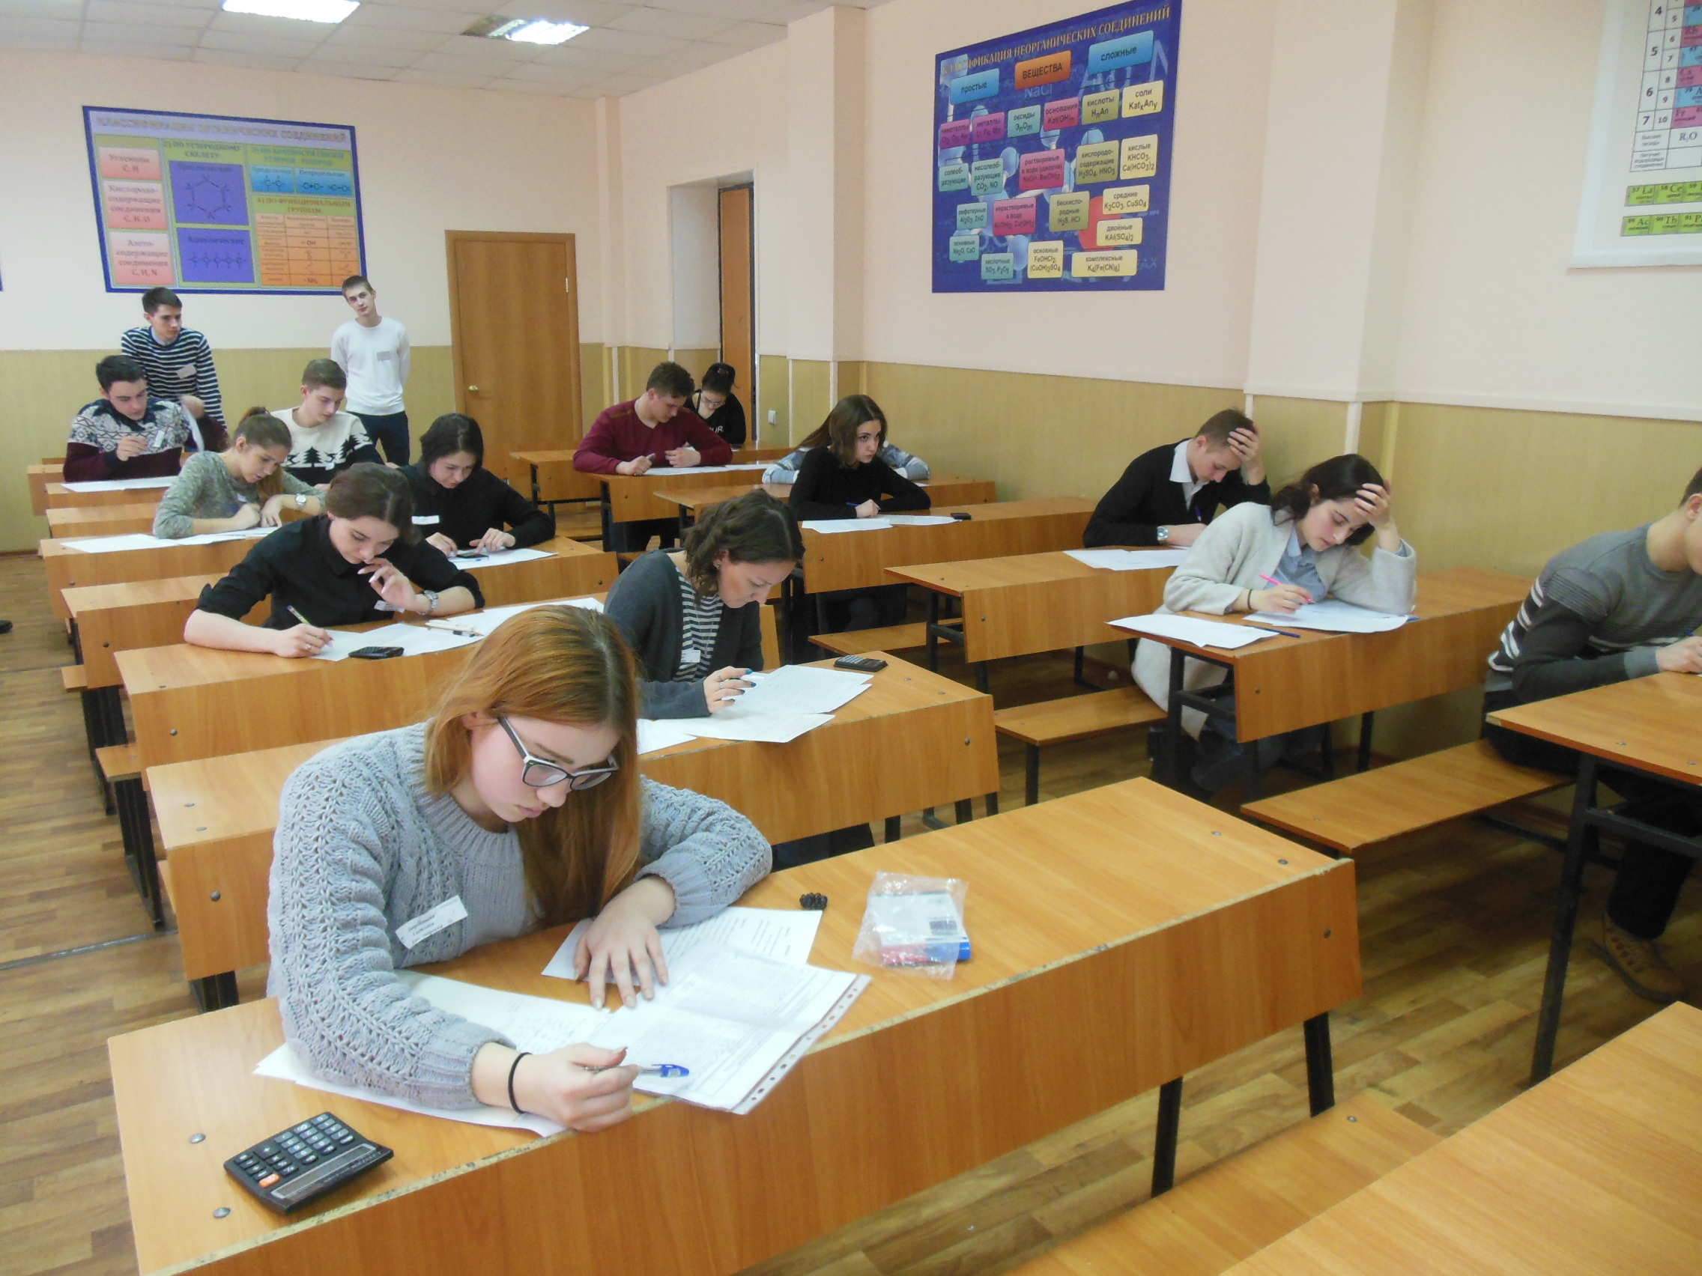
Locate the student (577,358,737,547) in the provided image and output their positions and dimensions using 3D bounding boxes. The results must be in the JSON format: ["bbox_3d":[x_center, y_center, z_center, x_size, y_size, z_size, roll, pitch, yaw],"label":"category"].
[{"bbox_3d":[-1.070,-0.801,6.507,0.870,1.283,0.720,-8,17,-31],"label":"student"}]

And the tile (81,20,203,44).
[{"bbox_3d":[-4.137,-3.527,7.162,0.600,0.018,0.600,-8,17,-31],"label":"tile"}]

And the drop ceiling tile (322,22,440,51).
[{"bbox_3d":[-2.668,-3.467,7.108,0.600,0.020,0.600,-8,17,-30],"label":"drop ceiling tile"}]

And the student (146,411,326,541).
[{"bbox_3d":[-2.213,-0.250,4.516,0.590,1.180,0.720,-11,18,-38],"label":"student"}]

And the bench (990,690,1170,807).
[{"bbox_3d":[1.068,0.365,3.865,1.510,0.410,0.270,-8,17,-31],"label":"bench"}]

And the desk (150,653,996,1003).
[{"bbox_3d":[-0.461,0.538,2.446,1.537,0.754,0.440,-8,17,-31],"label":"desk"}]

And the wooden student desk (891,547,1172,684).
[{"bbox_3d":[0.834,0.098,4.070,1.510,0.750,0.410,-9,17,-32],"label":"wooden student desk"}]

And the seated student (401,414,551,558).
[{"bbox_3d":[-1.345,-0.205,4.417,0.550,1.195,0.700,-8,17,-31],"label":"seated student"}]

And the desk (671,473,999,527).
[{"bbox_3d":[-0.068,-0.282,5.381,1.510,0.750,0.410,-9,17,-32],"label":"desk"}]

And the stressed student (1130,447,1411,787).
[{"bbox_3d":[1.129,0.064,3.446,0.620,1.180,0.740,-6,16,-26],"label":"stressed student"}]

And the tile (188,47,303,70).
[{"bbox_3d":[-3.870,-3.705,7.859,0.600,0.018,0.500,-8,17,-31],"label":"tile"}]

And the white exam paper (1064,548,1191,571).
[{"bbox_3d":[0.974,-0.264,4.093,0.440,0.005,0.320,-2,15,-11],"label":"white exam paper"}]

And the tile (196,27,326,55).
[{"bbox_3d":[-3.503,-3.527,7.301,0.600,0.020,0.600,-8,17,-30],"label":"tile"}]

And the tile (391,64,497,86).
[{"bbox_3d":[-2.724,-3.759,8.255,0.600,0.020,0.500,-8,17,-31],"label":"tile"}]

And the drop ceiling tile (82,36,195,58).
[{"bbox_3d":[-4.423,-3.647,7.608,0.600,0.018,0.490,-8,17,-31],"label":"drop ceiling tile"}]

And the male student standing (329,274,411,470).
[{"bbox_3d":[-3.204,-1.524,8.275,0.510,1.760,0.310,-9,17,-33],"label":"male student standing"}]

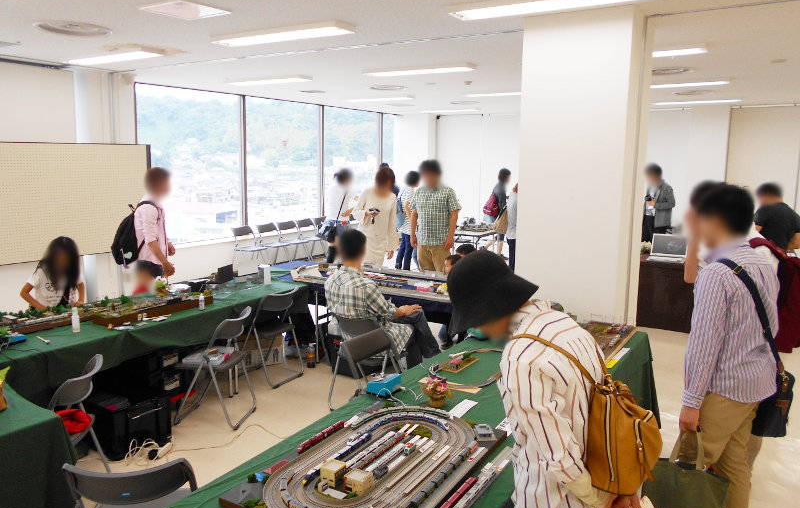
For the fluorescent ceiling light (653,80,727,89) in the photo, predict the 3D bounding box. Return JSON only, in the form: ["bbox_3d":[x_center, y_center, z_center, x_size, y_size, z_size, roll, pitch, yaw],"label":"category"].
[{"bbox_3d":[3.306,-2.078,7.322,1.250,0.060,0.230,6,10,30],"label":"fluorescent ceiling light"}]

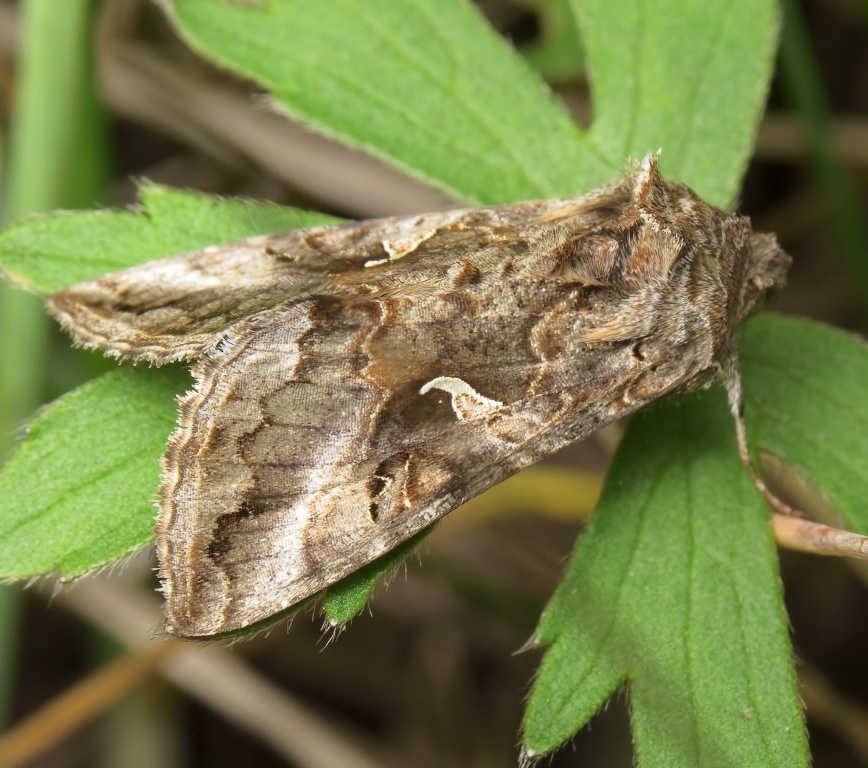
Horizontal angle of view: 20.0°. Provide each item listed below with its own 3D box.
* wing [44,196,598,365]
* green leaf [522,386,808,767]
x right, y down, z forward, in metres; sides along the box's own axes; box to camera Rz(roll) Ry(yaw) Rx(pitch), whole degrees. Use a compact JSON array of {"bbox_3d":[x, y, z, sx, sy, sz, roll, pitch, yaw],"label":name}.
[{"bbox_3d":[-0.003,-0.003,0.068,0.016,0.002,0.006,-10,25,6],"label":"wing"},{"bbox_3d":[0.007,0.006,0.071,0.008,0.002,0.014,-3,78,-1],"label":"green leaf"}]

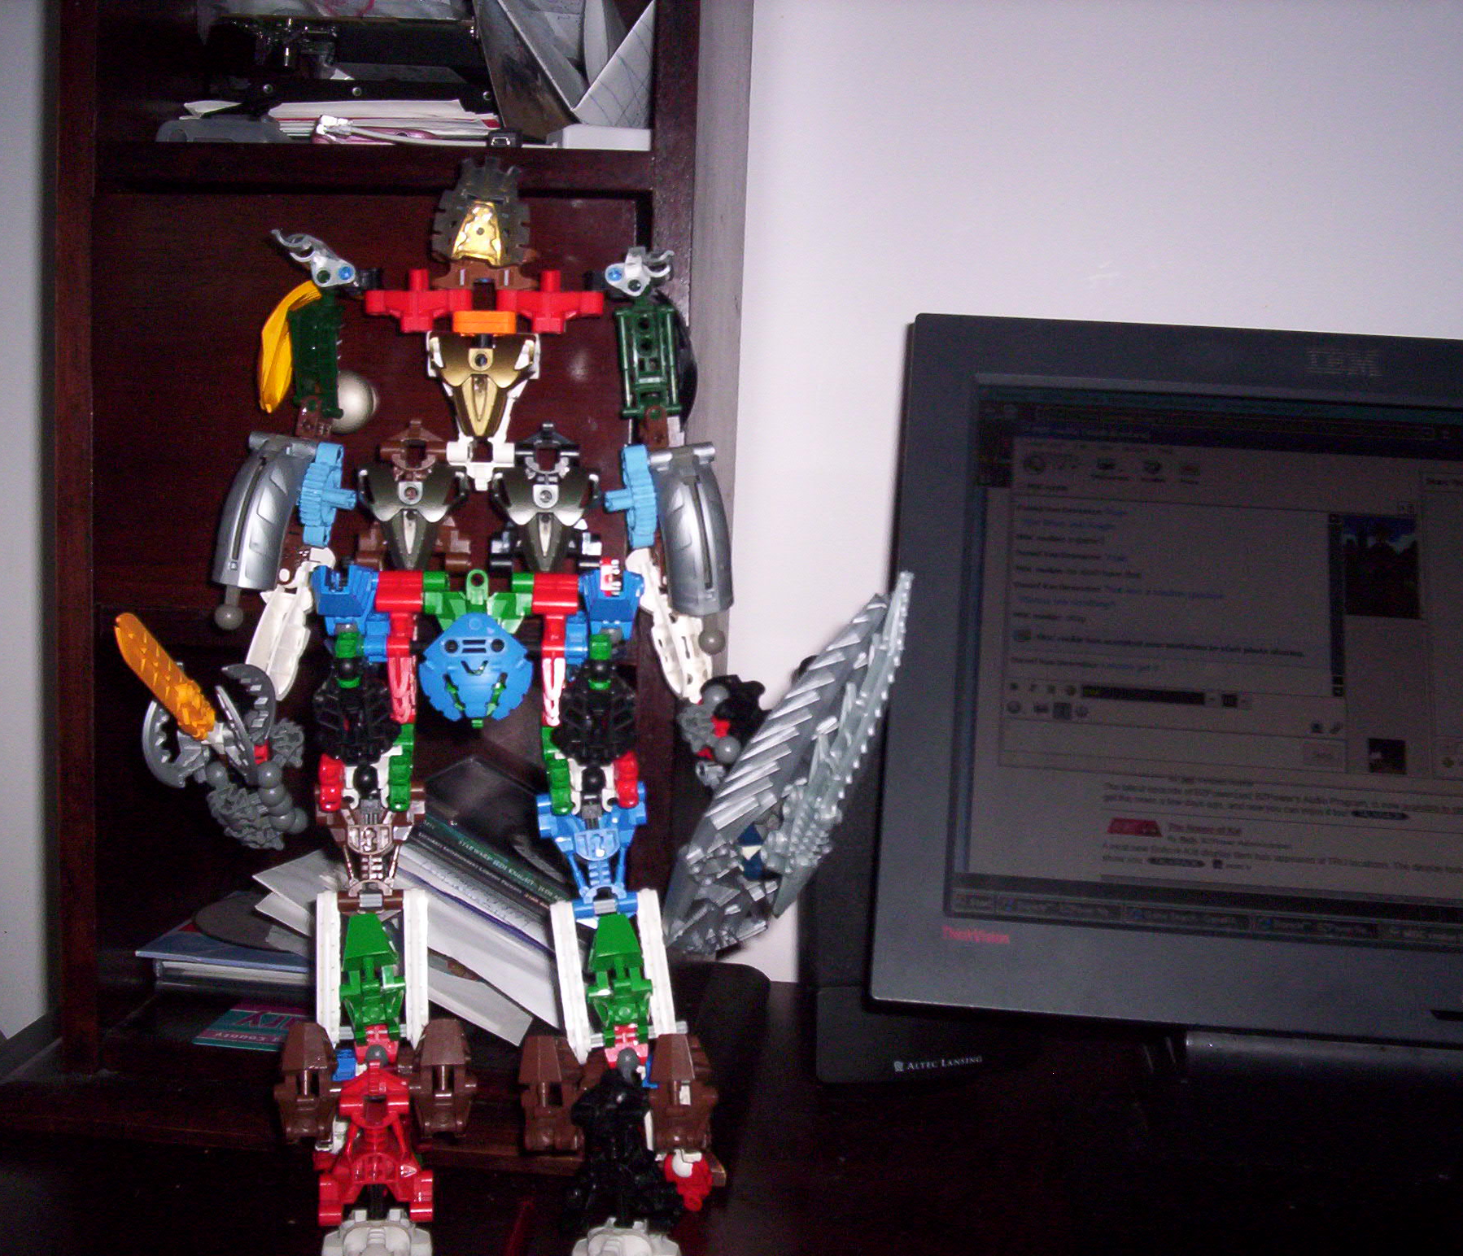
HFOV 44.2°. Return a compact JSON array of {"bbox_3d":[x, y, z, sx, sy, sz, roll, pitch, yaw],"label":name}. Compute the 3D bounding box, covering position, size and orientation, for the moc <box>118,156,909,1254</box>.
[{"bbox_3d":[-0.078,0.024,0.650,0.288,0.390,0.135,2,6,-2],"label":"moc"}]

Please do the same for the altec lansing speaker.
[{"bbox_3d":[0.083,0.105,0.890,0.111,0.197,0.112,0,6,-14],"label":"altec lansing speaker"}]

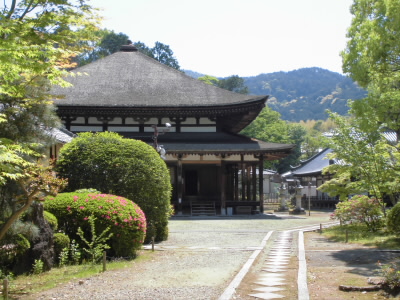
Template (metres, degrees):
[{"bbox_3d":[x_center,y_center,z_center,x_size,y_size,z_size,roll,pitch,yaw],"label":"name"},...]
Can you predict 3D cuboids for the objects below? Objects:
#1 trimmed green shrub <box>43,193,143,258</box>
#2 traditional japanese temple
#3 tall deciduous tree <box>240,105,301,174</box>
[{"bbox_3d":[-2.629,1.821,14.203,2.600,1.550,2.300,0,-4,0],"label":"trimmed green shrub"},{"bbox_3d":[-6.127,-2.202,49.773,24.000,14.930,24.000,0,-4,-4],"label":"traditional japanese temple"},{"bbox_3d":[8.614,0.690,71.152,8.800,12.400,8.800,0,-4,0],"label":"tall deciduous tree"}]

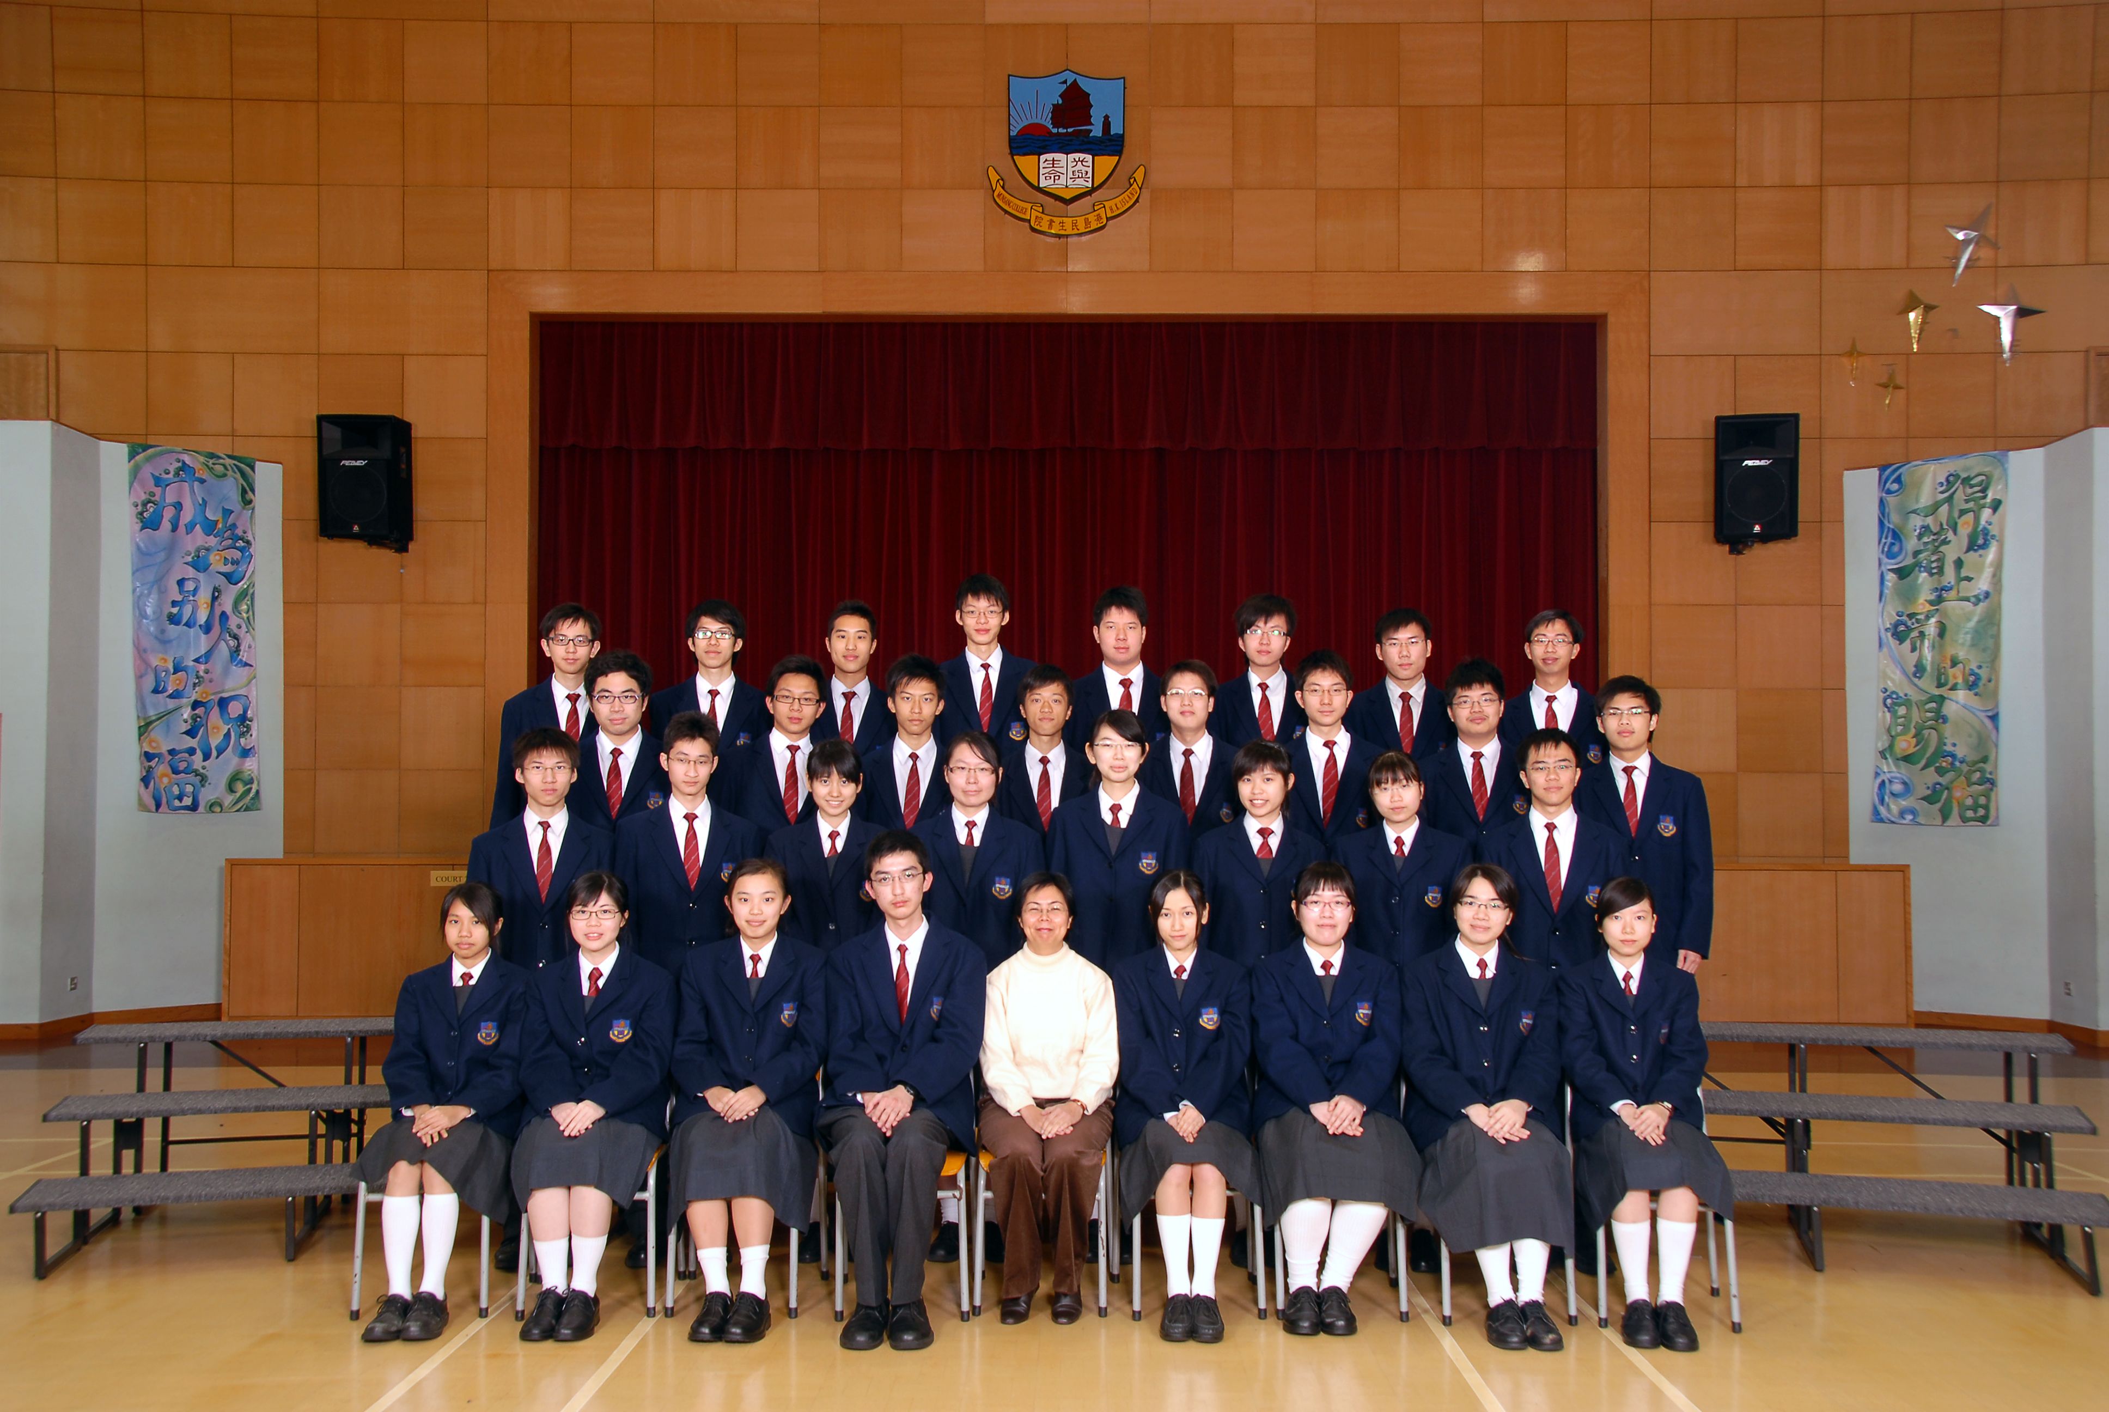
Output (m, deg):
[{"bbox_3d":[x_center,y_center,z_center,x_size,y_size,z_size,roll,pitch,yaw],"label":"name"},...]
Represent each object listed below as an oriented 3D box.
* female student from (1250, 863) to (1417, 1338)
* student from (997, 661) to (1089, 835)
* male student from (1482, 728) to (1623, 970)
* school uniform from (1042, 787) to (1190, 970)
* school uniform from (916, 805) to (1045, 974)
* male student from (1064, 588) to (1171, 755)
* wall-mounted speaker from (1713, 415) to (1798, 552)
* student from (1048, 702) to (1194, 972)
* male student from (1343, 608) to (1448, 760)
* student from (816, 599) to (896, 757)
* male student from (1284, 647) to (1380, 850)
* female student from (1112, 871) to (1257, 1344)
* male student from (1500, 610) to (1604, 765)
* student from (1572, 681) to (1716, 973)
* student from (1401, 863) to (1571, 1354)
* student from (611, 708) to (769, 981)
[{"bbox_3d":[0.786,1.076,5.013,0.470,1.251,0.580,0,-3,9],"label":"female student"},{"bbox_3d":[-0.037,0.707,5.998,0.470,1.700,0.300,0,-3,0],"label":"student"},{"bbox_3d":[1.581,0.900,5.535,0.480,1.667,0.300,-1,-3,16],"label":"male student"},{"bbox_3d":[0.203,0.581,5.479,0.450,0.680,0.280,0,-3,2],"label":"school uniform"},{"bbox_3d":[-0.244,0.672,5.592,0.450,0.683,0.270,0,-3,-2],"label":"school uniform"},{"bbox_3d":[0.257,0.466,6.434,0.500,1.823,0.310,0,-3,2],"label":"male student"},{"bbox_3d":[4.565,-1.447,11.431,0.500,0.780,0.420,-1,2,15],"label":"wall-mounted speaker"},{"bbox_3d":[0.207,0.871,5.582,0.460,1.724,0.280,0,-3,3],"label":"student"},{"bbox_3d":[1.270,0.506,6.381,0.490,1.738,0.300,-1,-3,11],"label":"male student"},{"bbox_3d":[-0.729,0.480,6.273,0.480,1.719,0.290,0,-3,-4],"label":"student"},{"bbox_3d":[0.924,0.670,5.933,0.480,1.723,0.290,0,-3,5],"label":"male student"},{"bbox_3d":[0.361,1.081,4.972,0.410,1.216,0.650,0,-3,2],"label":"female student"},{"bbox_3d":[1.765,0.495,6.203,0.480,1.682,0.290,-1,-3,10],"label":"male student"},{"bbox_3d":[1.932,0.719,5.777,0.490,1.648,0.300,-1,-3,18],"label":"student"},{"bbox_3d":[1.193,1.065,4.910,0.450,1.243,0.660,0,-3,9],"label":"student"},{"bbox_3d":[-1.129,0.863,5.445,0.480,1.697,0.310,0,-3,-9],"label":"student"}]

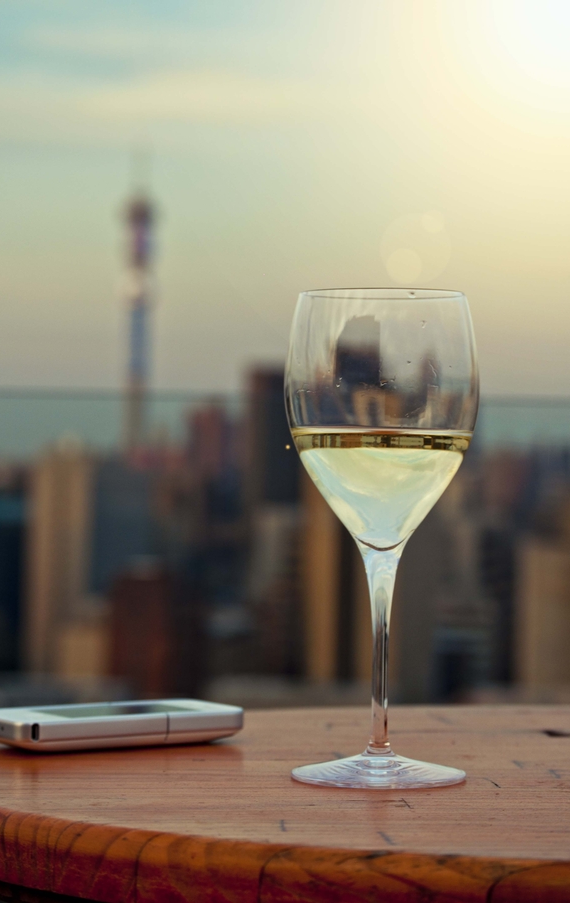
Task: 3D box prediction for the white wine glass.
[{"bbox_3d":[0.042,0.036,0.886,0.084,0.207,0.084,1,0,0],"label":"white wine glass"}]

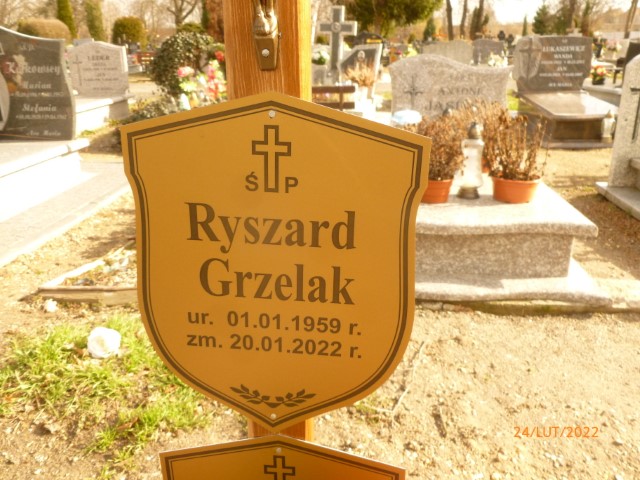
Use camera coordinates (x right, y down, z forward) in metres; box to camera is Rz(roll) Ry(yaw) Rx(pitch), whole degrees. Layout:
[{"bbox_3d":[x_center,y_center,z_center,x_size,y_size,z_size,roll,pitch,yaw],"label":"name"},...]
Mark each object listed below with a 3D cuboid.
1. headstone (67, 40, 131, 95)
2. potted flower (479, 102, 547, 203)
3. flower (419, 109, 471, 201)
[{"bbox_3d":[-3.067,-2.354,7.169,0.784,0.738,0.142,2,21,5],"label":"headstone"},{"bbox_3d":[1.014,-0.466,2.740,0.346,0.490,0.346,2,21,5],"label":"potted flower"},{"bbox_3d":[0.623,-0.452,2.745,0.326,0.460,0.326,2,21,5],"label":"flower"}]

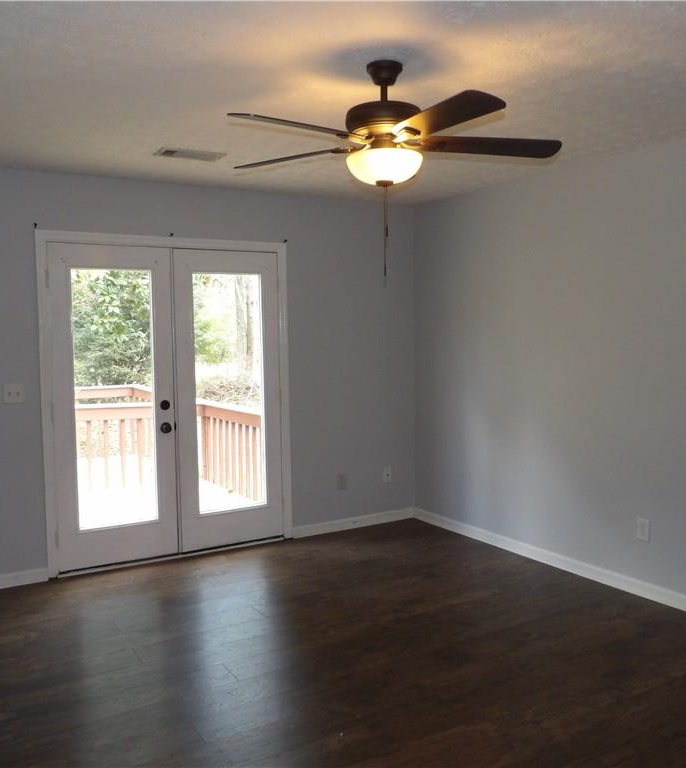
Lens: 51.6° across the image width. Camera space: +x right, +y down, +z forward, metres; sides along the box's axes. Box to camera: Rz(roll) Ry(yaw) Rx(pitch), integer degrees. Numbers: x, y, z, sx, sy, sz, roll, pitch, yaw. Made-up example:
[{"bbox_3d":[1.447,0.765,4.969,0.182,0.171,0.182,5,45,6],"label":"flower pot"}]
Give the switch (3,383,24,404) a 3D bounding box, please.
[{"bbox_3d":[-1.932,0.057,4.172,0.113,0.114,0.015,-3,4,-31],"label":"switch"}]

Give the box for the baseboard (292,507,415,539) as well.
[{"bbox_3d":[0.106,1.065,5.468,1.112,0.090,0.016,-3,4,-31],"label":"baseboard"}]

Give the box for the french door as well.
[{"bbox_3d":[-1.106,0.104,4.709,1.662,2.118,0.120,-3,4,-31],"label":"french door"}]

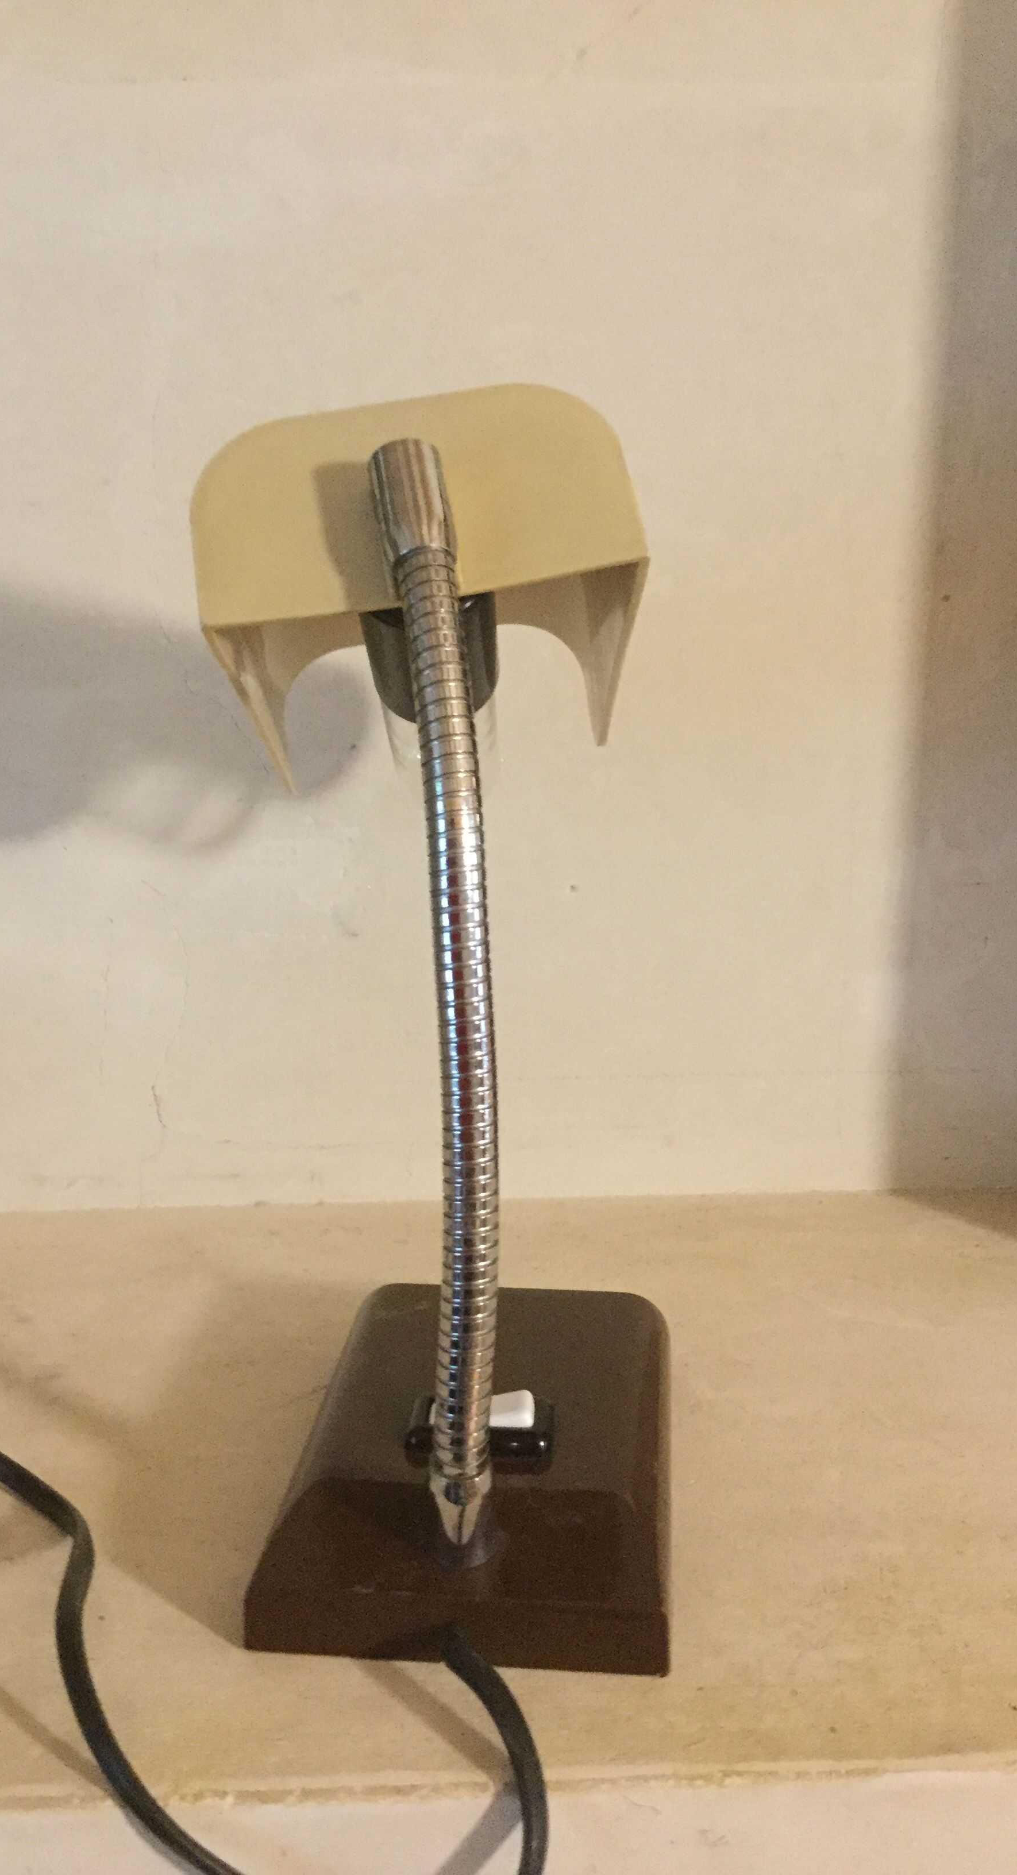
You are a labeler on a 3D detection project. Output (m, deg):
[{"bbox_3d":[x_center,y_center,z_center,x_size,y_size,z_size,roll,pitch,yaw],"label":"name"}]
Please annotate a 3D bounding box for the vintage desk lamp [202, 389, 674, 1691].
[{"bbox_3d":[-0.012,0.005,0.389,0.103,0.247,0.171,1,14,5],"label":"vintage desk lamp"}]

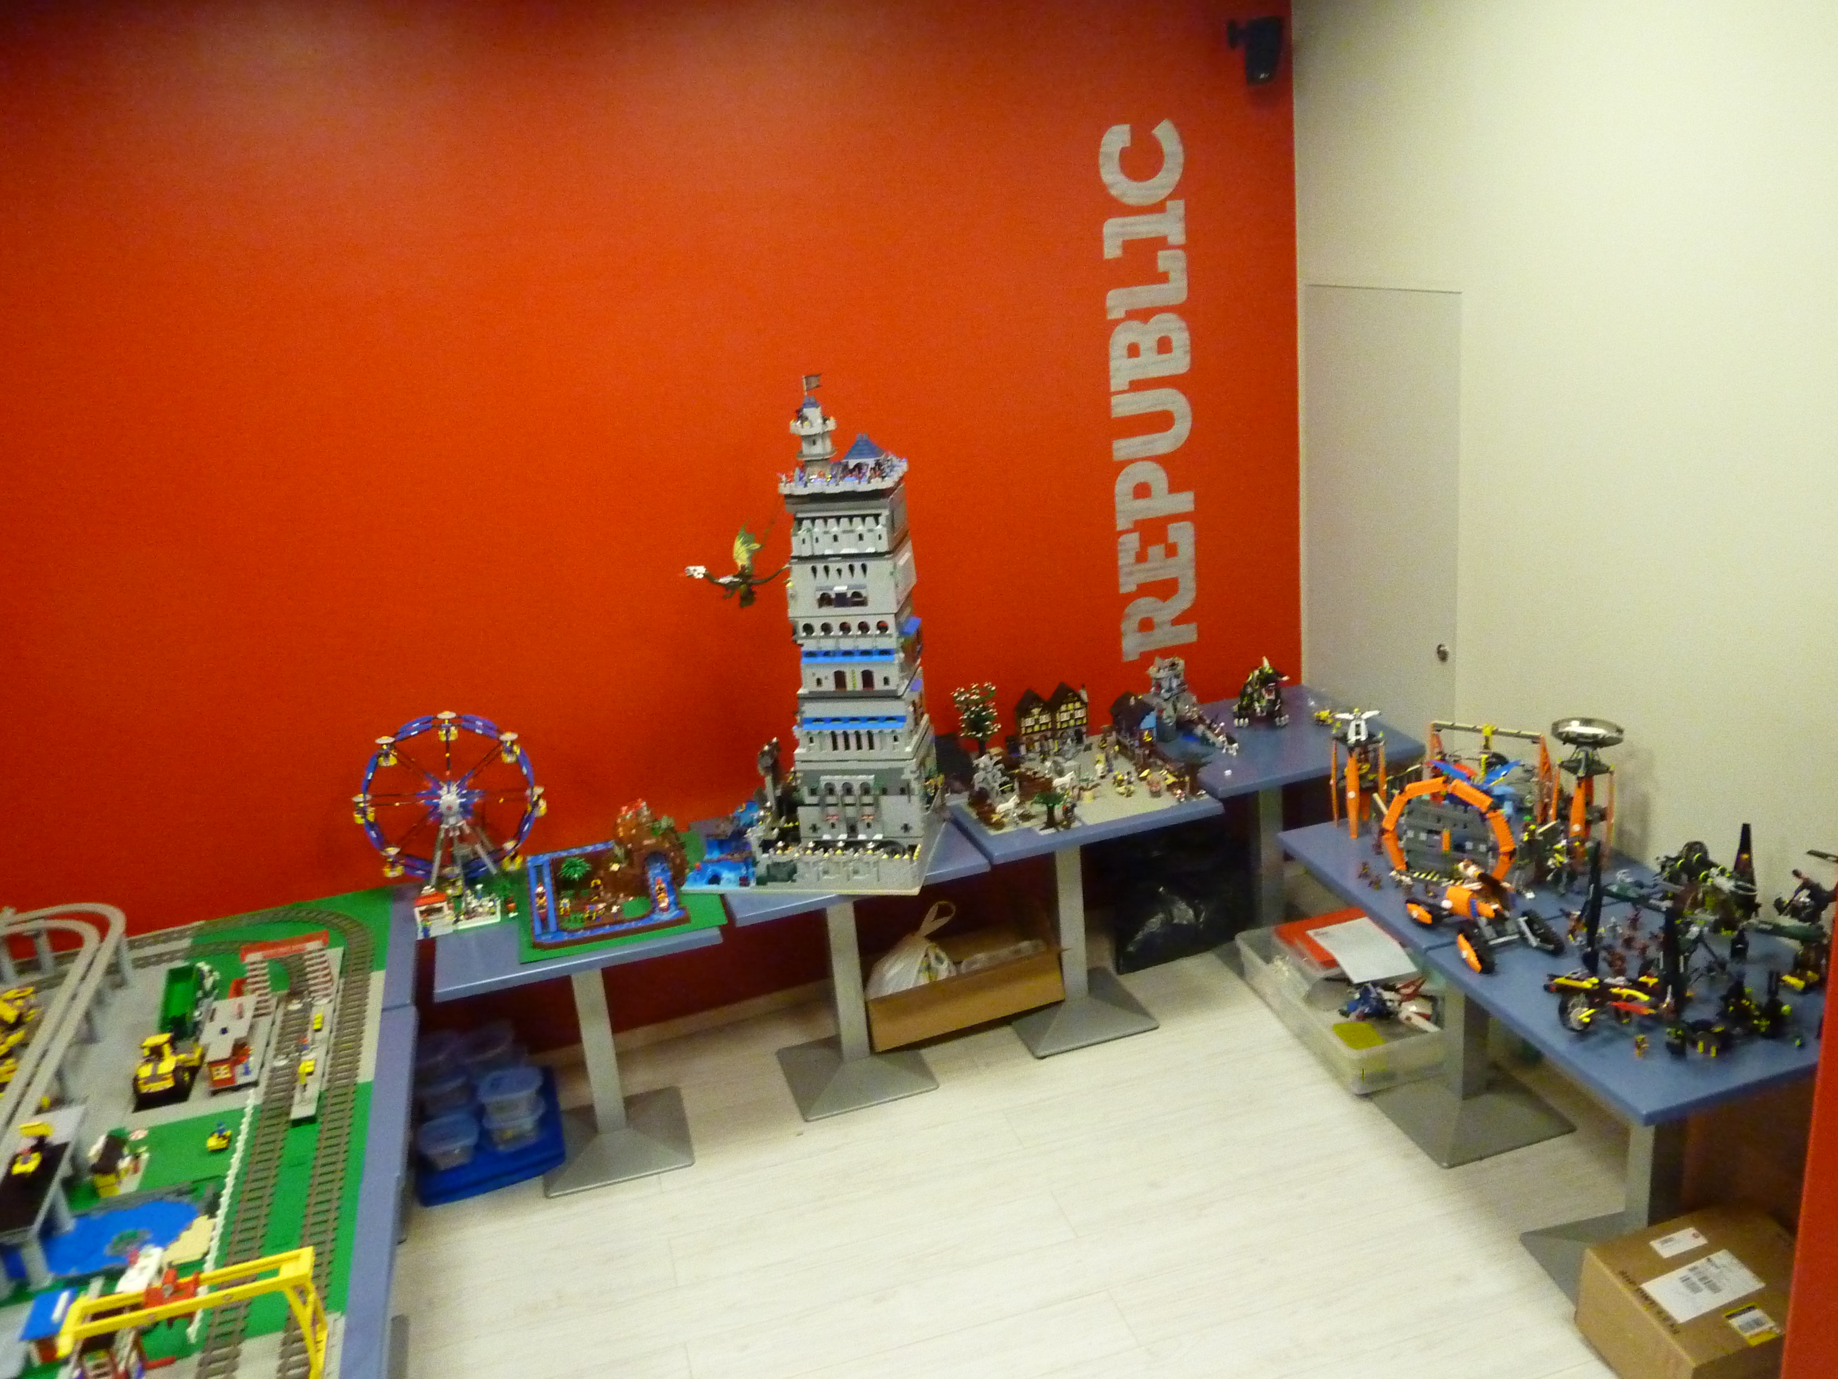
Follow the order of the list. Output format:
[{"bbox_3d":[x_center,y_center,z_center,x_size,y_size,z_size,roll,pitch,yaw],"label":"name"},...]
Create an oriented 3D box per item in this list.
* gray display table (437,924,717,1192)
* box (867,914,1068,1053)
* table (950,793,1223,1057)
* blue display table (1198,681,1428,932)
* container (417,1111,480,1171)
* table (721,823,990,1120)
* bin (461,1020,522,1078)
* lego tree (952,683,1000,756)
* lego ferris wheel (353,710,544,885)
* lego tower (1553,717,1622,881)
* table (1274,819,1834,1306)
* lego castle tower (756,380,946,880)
[{"bbox_3d":[-0.880,0.926,3.943,0.692,0.757,0.687,-10,19,-13],"label":"gray display table"},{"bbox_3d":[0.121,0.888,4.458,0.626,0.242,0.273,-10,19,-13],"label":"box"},{"bbox_3d":[0.473,0.646,4.348,0.677,0.757,0.687,-10,19,-13],"label":"table"},{"bbox_3d":[1.139,0.497,4.699,0.700,0.752,0.700,-10,19,-15],"label":"blue display table"},{"bbox_3d":[-1.304,1.267,3.988,0.167,0.076,0.151,-10,19,-13],"label":"container"},{"bbox_3d":[-0.190,0.782,4.153,0.680,0.757,0.687,-10,19,-13],"label":"table"},{"bbox_3d":[-1.262,1.060,4.237,0.167,0.081,0.151,-10,19,-13],"label":"bin"},{"bbox_3d":[0.177,0.102,4.332,0.146,0.237,0.141,-5,19,2],"label":"lego tree"},{"bbox_3d":[-1.244,0.318,3.828,0.475,0.535,0.222,-11,19,-15],"label":"lego ferris wheel"},{"bbox_3d":[1.583,0.251,3.426,0.151,0.353,0.151,3,21,25],"label":"lego tower"},{"bbox_3d":[1.487,0.868,3.375,0.677,0.757,1.341,-10,19,-13],"label":"table"},{"bbox_3d":[-0.223,-0.152,3.719,0.444,1.288,0.444,-1,19,15],"label":"lego castle tower"}]

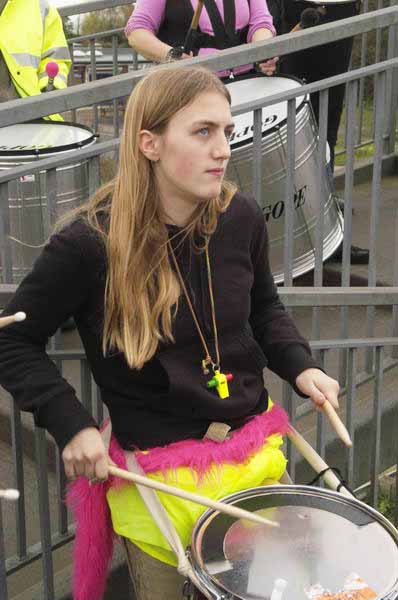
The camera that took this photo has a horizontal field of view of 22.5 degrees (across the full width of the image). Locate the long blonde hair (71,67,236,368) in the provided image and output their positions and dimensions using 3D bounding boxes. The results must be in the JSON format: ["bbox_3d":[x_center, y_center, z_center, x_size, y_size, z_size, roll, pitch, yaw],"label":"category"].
[{"bbox_3d":[-0.078,-0.143,1.730,0.265,0.520,0.240,10,17,35],"label":"long blonde hair"}]

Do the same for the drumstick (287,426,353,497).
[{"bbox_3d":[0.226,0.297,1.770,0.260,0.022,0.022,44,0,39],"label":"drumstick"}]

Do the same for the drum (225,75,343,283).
[{"bbox_3d":[0.173,-0.403,3.404,0.540,0.513,0.540,-28,32,-12],"label":"drum"}]

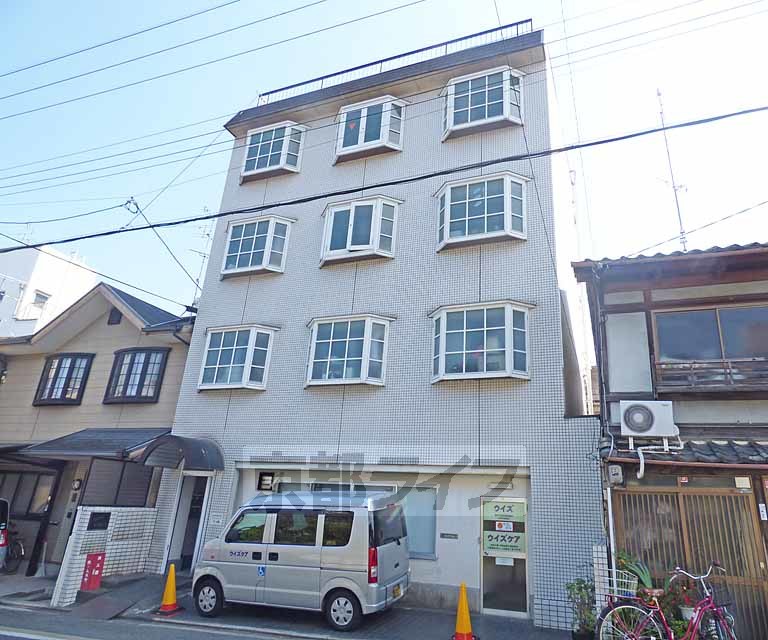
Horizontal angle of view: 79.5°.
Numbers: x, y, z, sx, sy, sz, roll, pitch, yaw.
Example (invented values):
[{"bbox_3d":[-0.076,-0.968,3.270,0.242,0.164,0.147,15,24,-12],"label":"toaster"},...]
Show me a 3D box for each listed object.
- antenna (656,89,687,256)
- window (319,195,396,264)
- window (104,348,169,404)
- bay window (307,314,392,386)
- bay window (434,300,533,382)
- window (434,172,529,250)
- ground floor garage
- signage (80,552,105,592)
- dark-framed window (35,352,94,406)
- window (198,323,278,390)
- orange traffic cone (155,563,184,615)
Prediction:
[{"bbox_3d":[6.646,-3.453,10.648,0.650,4.600,0.600,-4,-21,21],"label":"antenna"},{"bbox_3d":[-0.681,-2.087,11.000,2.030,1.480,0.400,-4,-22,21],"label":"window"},{"bbox_3d":[-6.284,1.375,11.529,1.880,1.360,0.320,-4,-21,21],"label":"window"},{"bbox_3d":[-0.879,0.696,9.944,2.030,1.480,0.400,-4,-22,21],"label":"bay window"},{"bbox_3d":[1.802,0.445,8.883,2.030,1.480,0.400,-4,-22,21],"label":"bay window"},{"bbox_3d":[1.926,-2.216,9.386,1.900,1.450,0.370,-4,-21,21],"label":"window"},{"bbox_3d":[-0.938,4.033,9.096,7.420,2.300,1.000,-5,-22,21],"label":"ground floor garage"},{"bbox_3d":[-5.395,4.666,8.606,0.030,0.590,0.420,-4,-21,21],"label":"signage"},{"bbox_3d":[-9.188,1.683,13.103,1.900,1.400,0.280,-4,-22,21],"label":"dark-framed window"},{"bbox_3d":[-3.423,0.857,10.409,1.900,1.450,0.370,-4,-21,21],"label":"window"},{"bbox_3d":[-3.583,4.571,7.874,0.380,0.700,0.380,-4,-22,21],"label":"orange traffic cone"}]

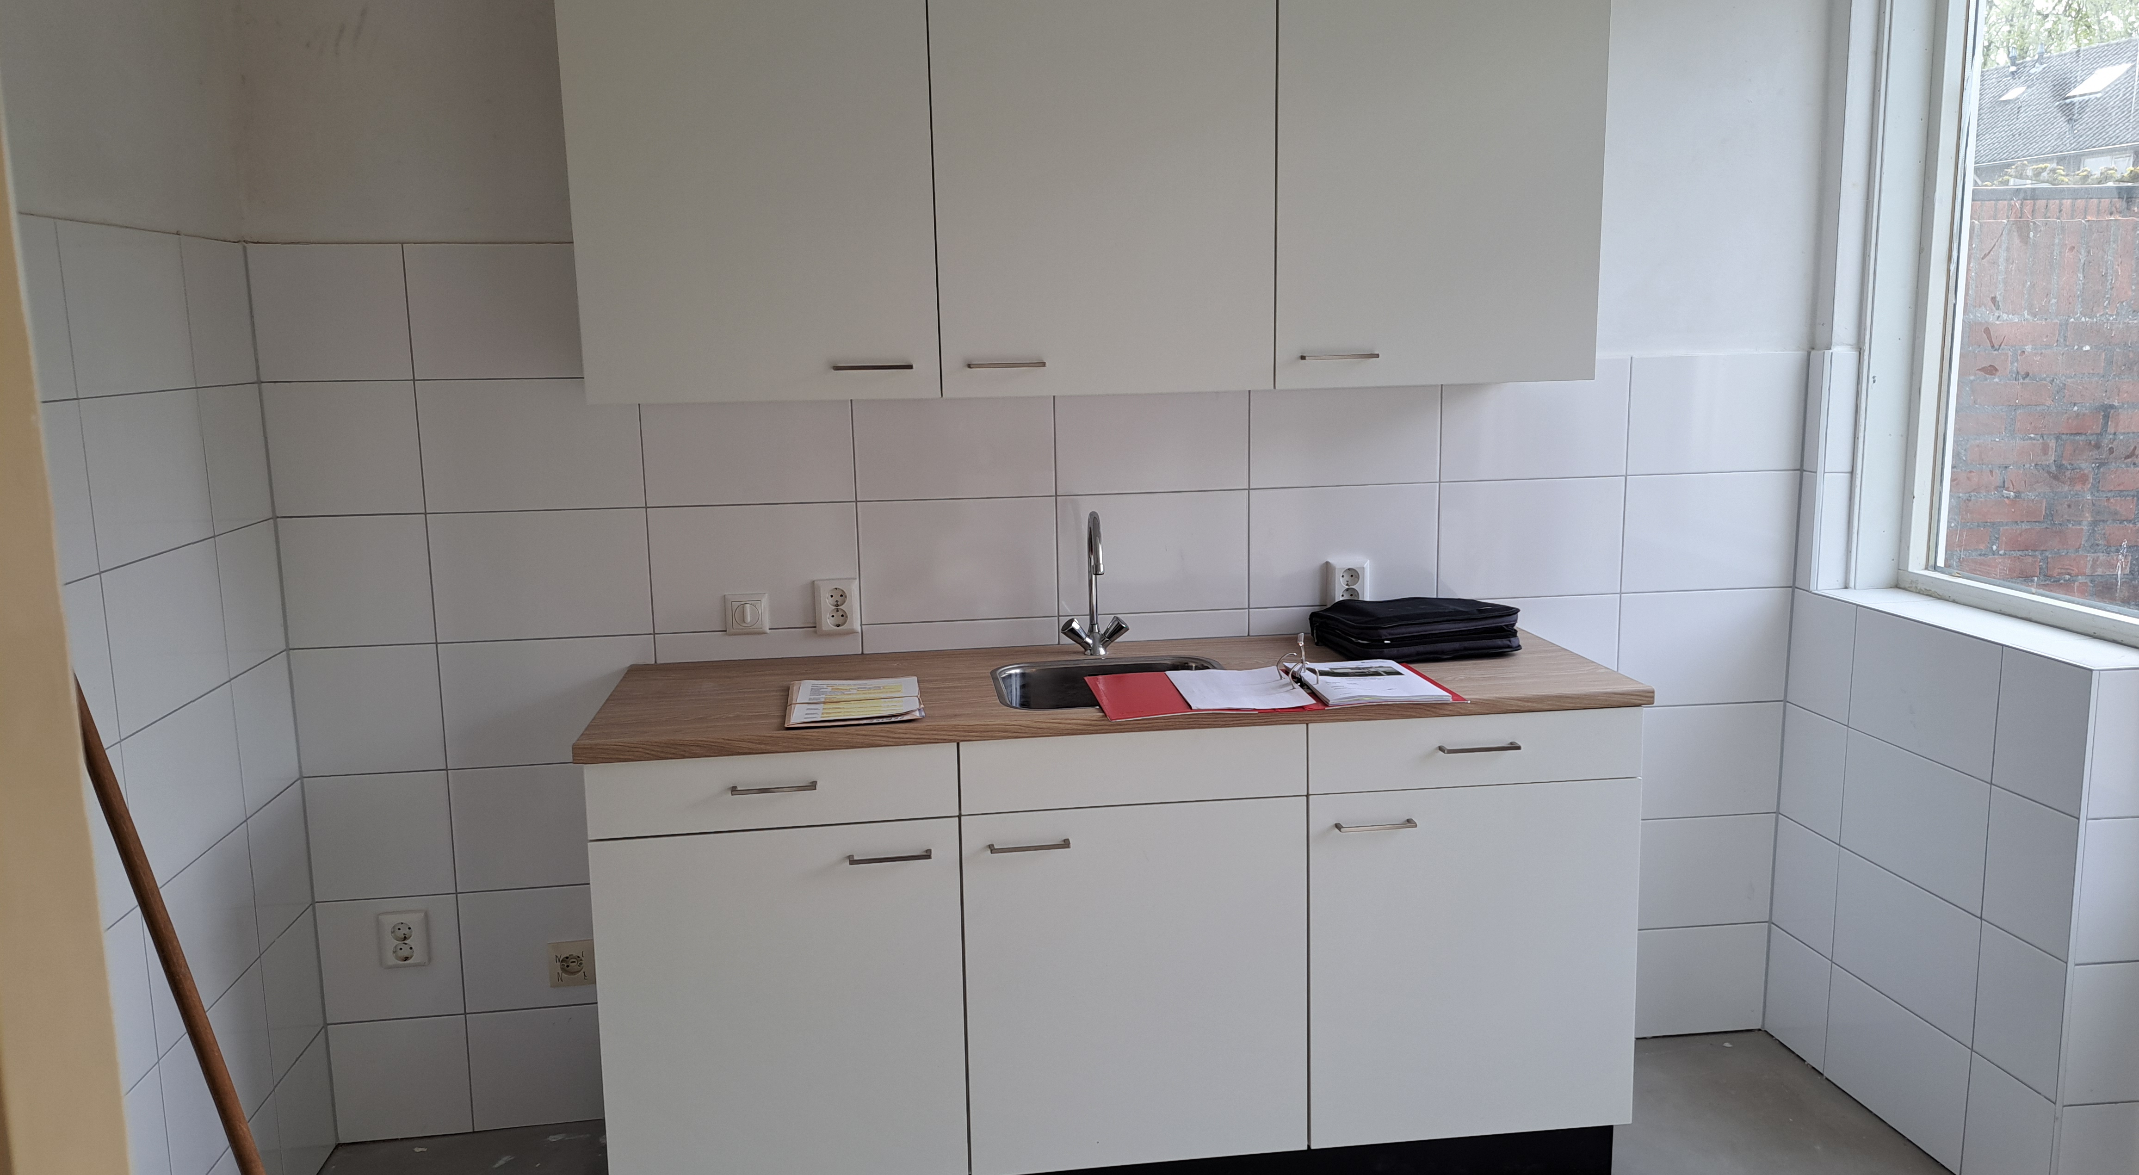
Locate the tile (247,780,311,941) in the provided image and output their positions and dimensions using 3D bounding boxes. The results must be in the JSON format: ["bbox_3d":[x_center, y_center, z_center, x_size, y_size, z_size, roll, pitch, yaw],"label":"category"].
[{"bbox_3d":[-1.479,0.520,2.779,0.010,0.250,0.258,-2,10,-8],"label":"tile"}]

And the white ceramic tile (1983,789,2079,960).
[{"bbox_3d":[1.656,0.488,2.551,0.010,0.249,0.198,-2,9,-6],"label":"white ceramic tile"}]

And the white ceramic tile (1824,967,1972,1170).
[{"bbox_3d":[1.653,0.952,2.967,0.010,0.251,0.393,-2,10,-7],"label":"white ceramic tile"}]

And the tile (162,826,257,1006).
[{"bbox_3d":[-1.417,0.567,2.429,0.010,0.250,0.400,-2,9,-8],"label":"tile"}]

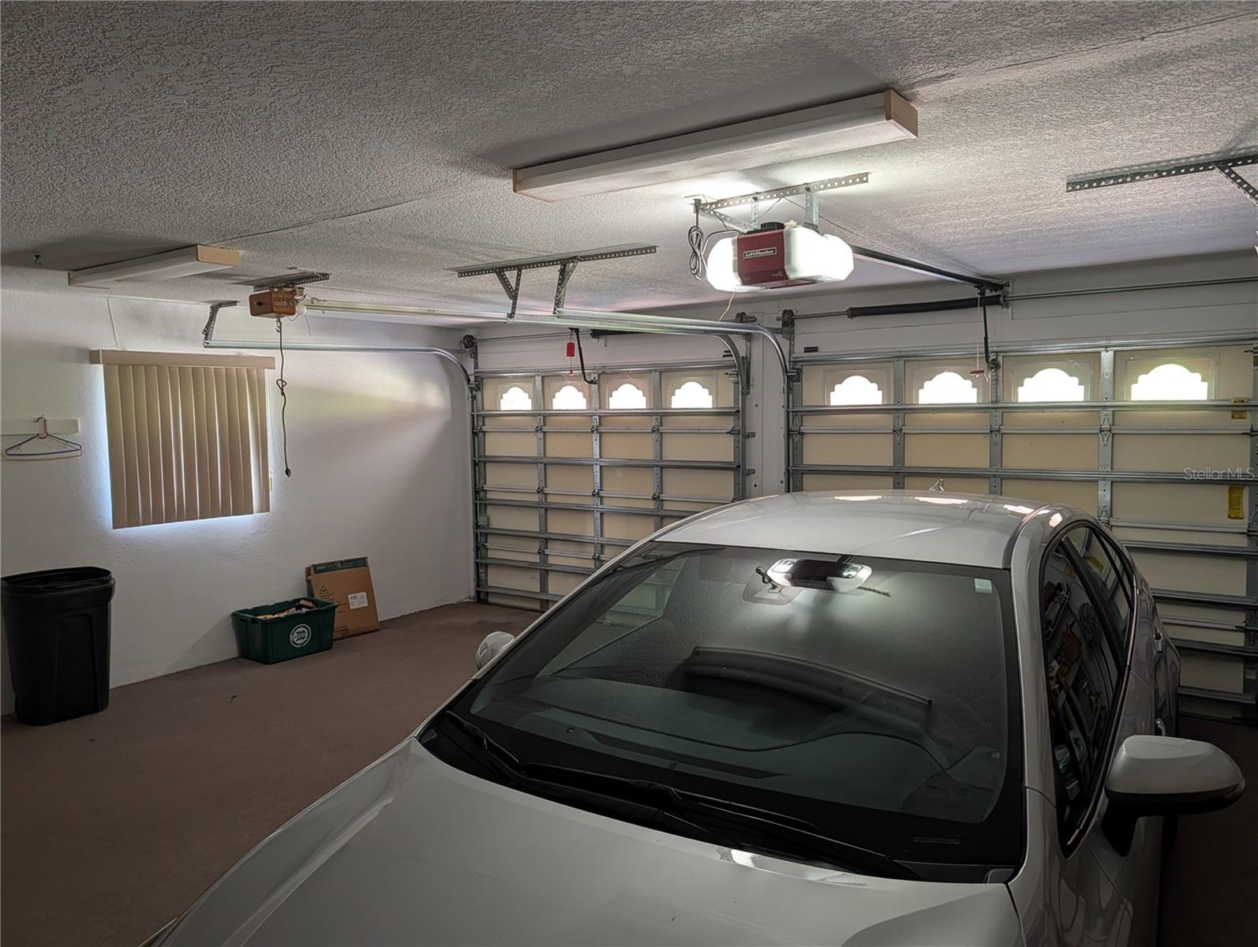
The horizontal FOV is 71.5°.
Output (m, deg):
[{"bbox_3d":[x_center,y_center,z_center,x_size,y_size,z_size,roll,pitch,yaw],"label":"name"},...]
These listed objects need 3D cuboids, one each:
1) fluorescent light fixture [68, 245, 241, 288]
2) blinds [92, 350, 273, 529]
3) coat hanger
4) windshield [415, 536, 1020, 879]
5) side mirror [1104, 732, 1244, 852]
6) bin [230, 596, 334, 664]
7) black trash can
[{"bbox_3d":[-2.416,-1.026,4.400,1.230,0.078,0.212,2,5,34],"label":"fluorescent light fixture"},{"bbox_3d":[-2.981,-0.242,5.991,0.130,1.135,1.190,2,5,36],"label":"blinds"},{"bbox_3d":[-3.534,-0.212,5.251,0.045,0.245,0.415,2,5,36],"label":"coat hanger"},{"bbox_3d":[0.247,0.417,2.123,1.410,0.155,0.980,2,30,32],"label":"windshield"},{"bbox_3d":[1.109,0.654,1.782,0.250,0.195,0.160,2,5,32],"label":"side mirror"},{"bbox_3d":[-2.515,1.165,6.422,0.430,0.340,0.600,2,5,36],"label":"bin"},{"bbox_3d":[-3.372,1.022,5.147,0.470,0.830,0.550,2,5,36],"label":"black trash can"}]

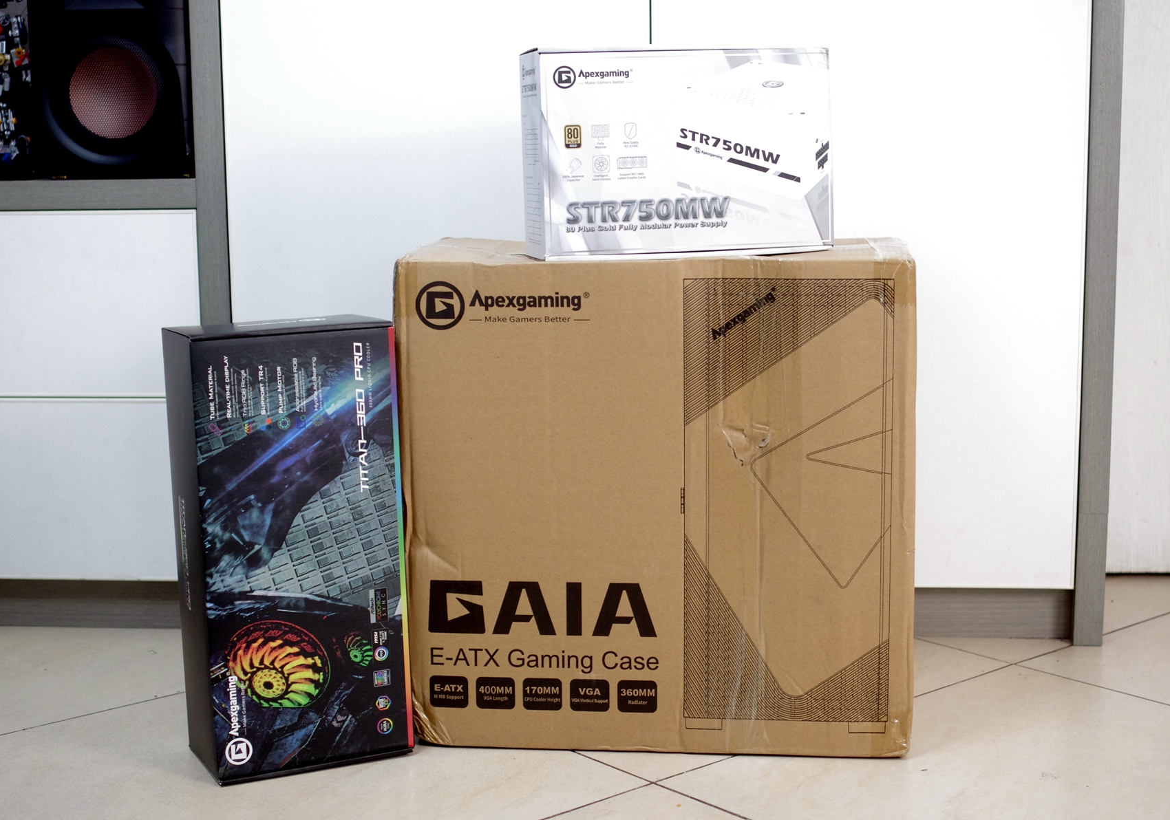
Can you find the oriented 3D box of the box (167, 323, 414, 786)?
[{"bbox_3d":[-0.316,0.140,1.905,0.210,0.461,0.136,-6,9,-25],"label":"box"}]

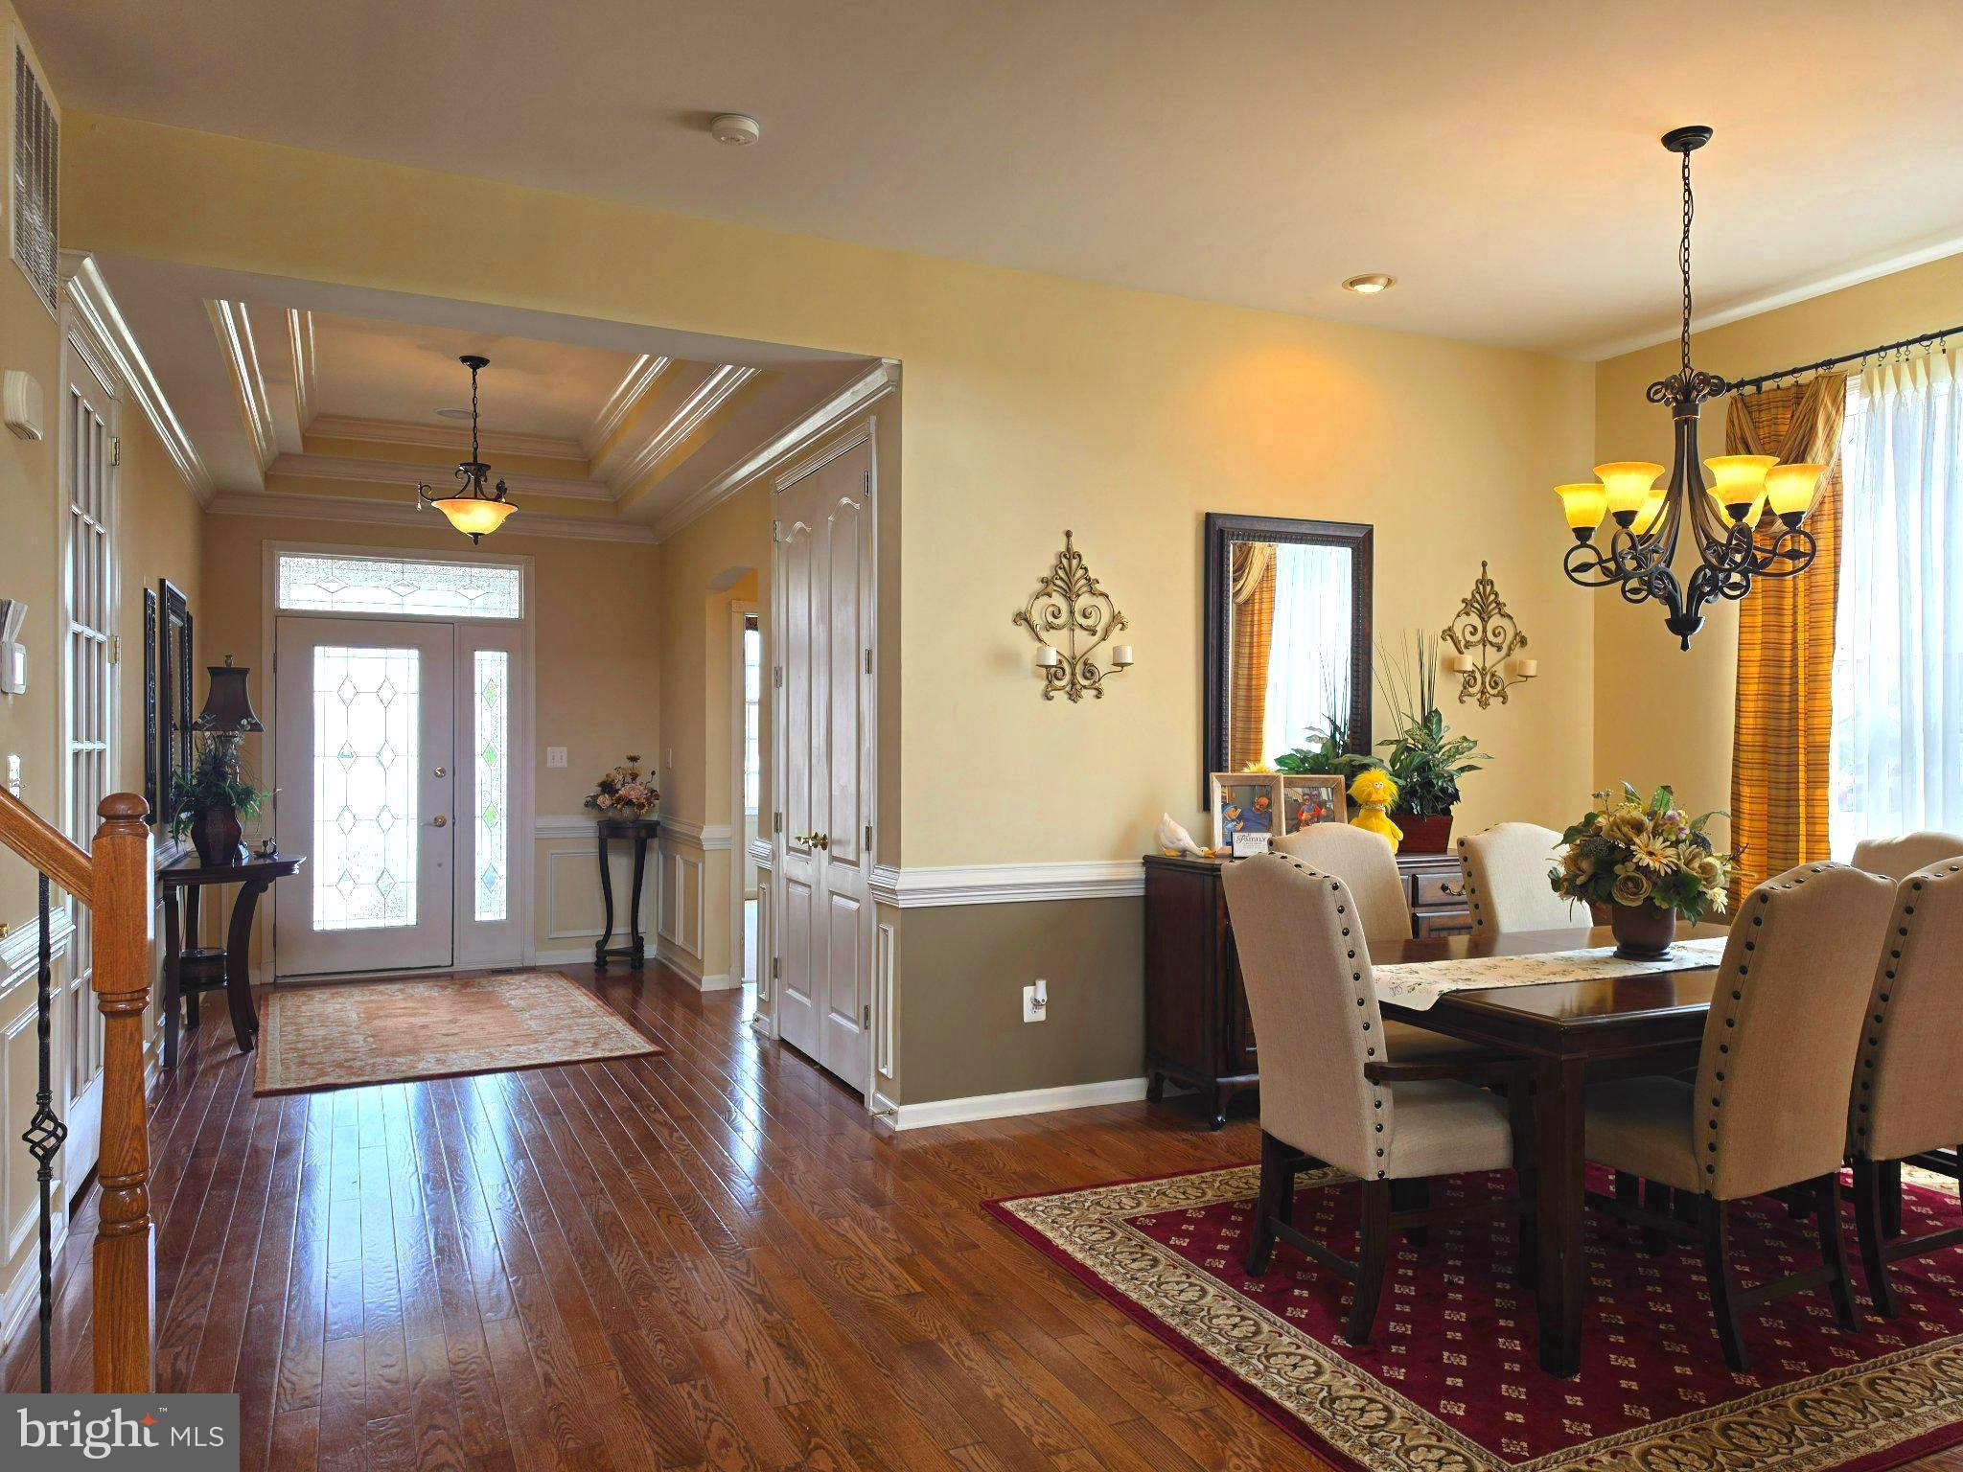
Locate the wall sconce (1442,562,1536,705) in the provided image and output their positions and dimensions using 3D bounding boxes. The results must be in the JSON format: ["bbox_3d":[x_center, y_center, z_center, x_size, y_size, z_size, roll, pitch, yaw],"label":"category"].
[{"bbox_3d":[2.183,-0.438,5.531,0.490,0.630,0.130,0,0,-24],"label":"wall sconce"}]

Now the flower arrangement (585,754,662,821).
[{"bbox_3d":[-2.157,0.311,7.820,0.440,0.410,0.380,0,0,-26],"label":"flower arrangement"}]

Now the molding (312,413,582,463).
[{"bbox_3d":[-2.865,-1.615,7.096,1.450,0.100,0.090,0,0,-26],"label":"molding"}]

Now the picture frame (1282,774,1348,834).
[{"bbox_3d":[1.308,0.310,5.151,0.265,0.305,0.040,0,-10,-4],"label":"picture frame"}]

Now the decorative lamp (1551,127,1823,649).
[{"bbox_3d":[1.985,-0.959,3.666,0.690,1.460,0.690,0,0,-26],"label":"decorative lamp"}]

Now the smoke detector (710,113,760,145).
[{"bbox_3d":[-0.682,-1.675,3.612,0.135,0.038,0.135,0,0,0],"label":"smoke detector"}]

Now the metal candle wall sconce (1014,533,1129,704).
[{"bbox_3d":[0.359,-0.439,4.744,0.490,0.630,0.130,0,0,-24],"label":"metal candle wall sconce"}]

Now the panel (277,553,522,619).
[{"bbox_3d":[-3.321,-0.851,7.514,1.290,0.310,0.030,0,0,-26],"label":"panel"}]

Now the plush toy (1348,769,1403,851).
[{"bbox_3d":[1.494,0.289,4.930,0.200,0.330,0.170,0,0,5],"label":"plush toy"}]

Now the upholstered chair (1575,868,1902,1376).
[{"bbox_3d":[1.716,0.818,3.098,0.510,1.100,0.630,0,0,-25],"label":"upholstered chair"}]

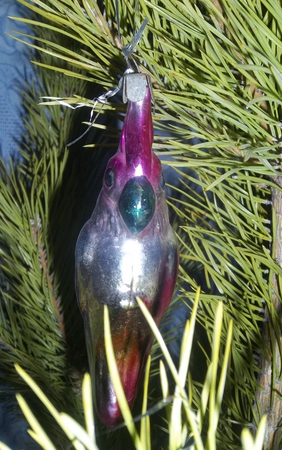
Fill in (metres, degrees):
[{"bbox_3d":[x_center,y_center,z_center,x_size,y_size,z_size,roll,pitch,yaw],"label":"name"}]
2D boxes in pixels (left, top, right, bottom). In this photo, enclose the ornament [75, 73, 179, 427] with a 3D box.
[{"bbox_3d":[-0.004,0.008,0.254,0.034,0.117,0.037,3,2,-12],"label":"ornament"}]

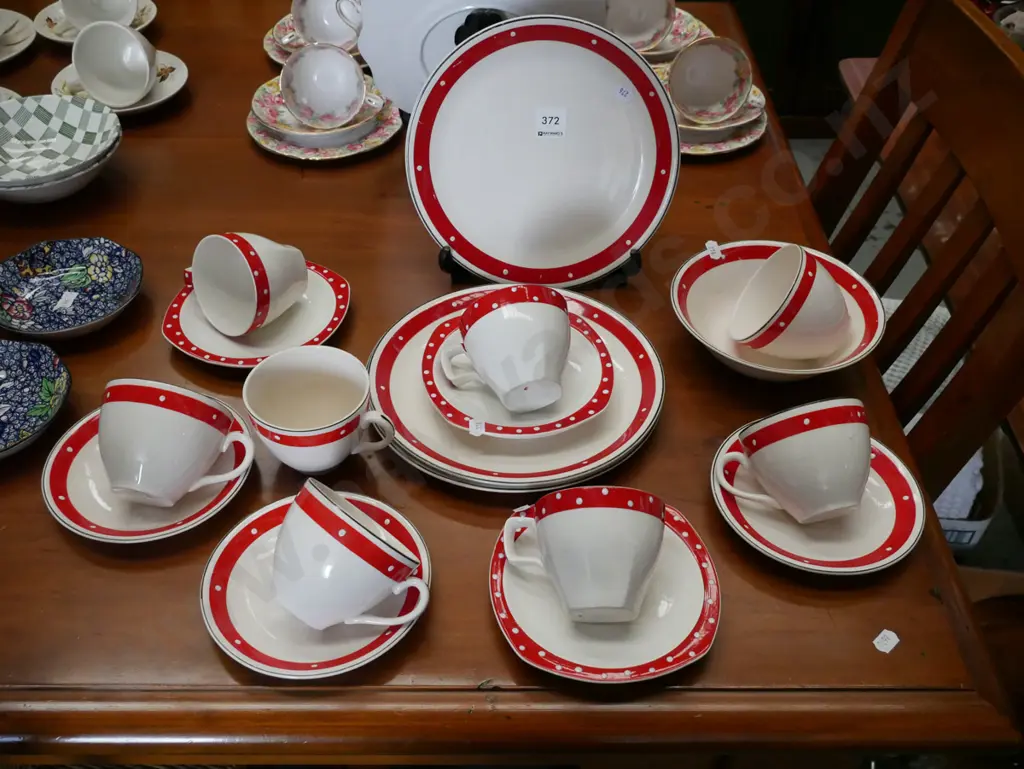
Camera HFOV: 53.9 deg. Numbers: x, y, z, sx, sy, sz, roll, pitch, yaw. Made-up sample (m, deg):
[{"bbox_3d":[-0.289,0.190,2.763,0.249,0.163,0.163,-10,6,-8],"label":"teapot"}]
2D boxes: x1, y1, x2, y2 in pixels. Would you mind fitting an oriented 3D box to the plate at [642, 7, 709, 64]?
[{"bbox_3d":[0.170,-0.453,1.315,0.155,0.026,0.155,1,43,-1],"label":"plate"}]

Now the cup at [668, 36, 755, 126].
[{"bbox_3d":[0.199,-0.326,1.083,0.105,0.087,0.063,-26,22,9],"label":"cup"}]

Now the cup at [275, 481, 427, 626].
[{"bbox_3d":[-0.109,0.122,0.645,0.107,0.089,0.071,36,74,1],"label":"cup"}]

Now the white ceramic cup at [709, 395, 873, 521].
[{"bbox_3d":[0.199,0.060,0.697,0.108,0.087,0.068,-13,70,4],"label":"white ceramic cup"}]

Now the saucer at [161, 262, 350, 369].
[{"bbox_3d":[-0.226,-0.061,0.906,0.156,0.022,0.156,15,45,14],"label":"saucer"}]

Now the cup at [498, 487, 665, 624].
[{"bbox_3d":[0.049,0.117,0.670,0.111,0.090,0.072,1,64,0],"label":"cup"}]

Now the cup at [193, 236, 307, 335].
[{"bbox_3d":[-0.219,-0.089,0.841,0.108,0.083,0.068,8,21,38],"label":"cup"}]

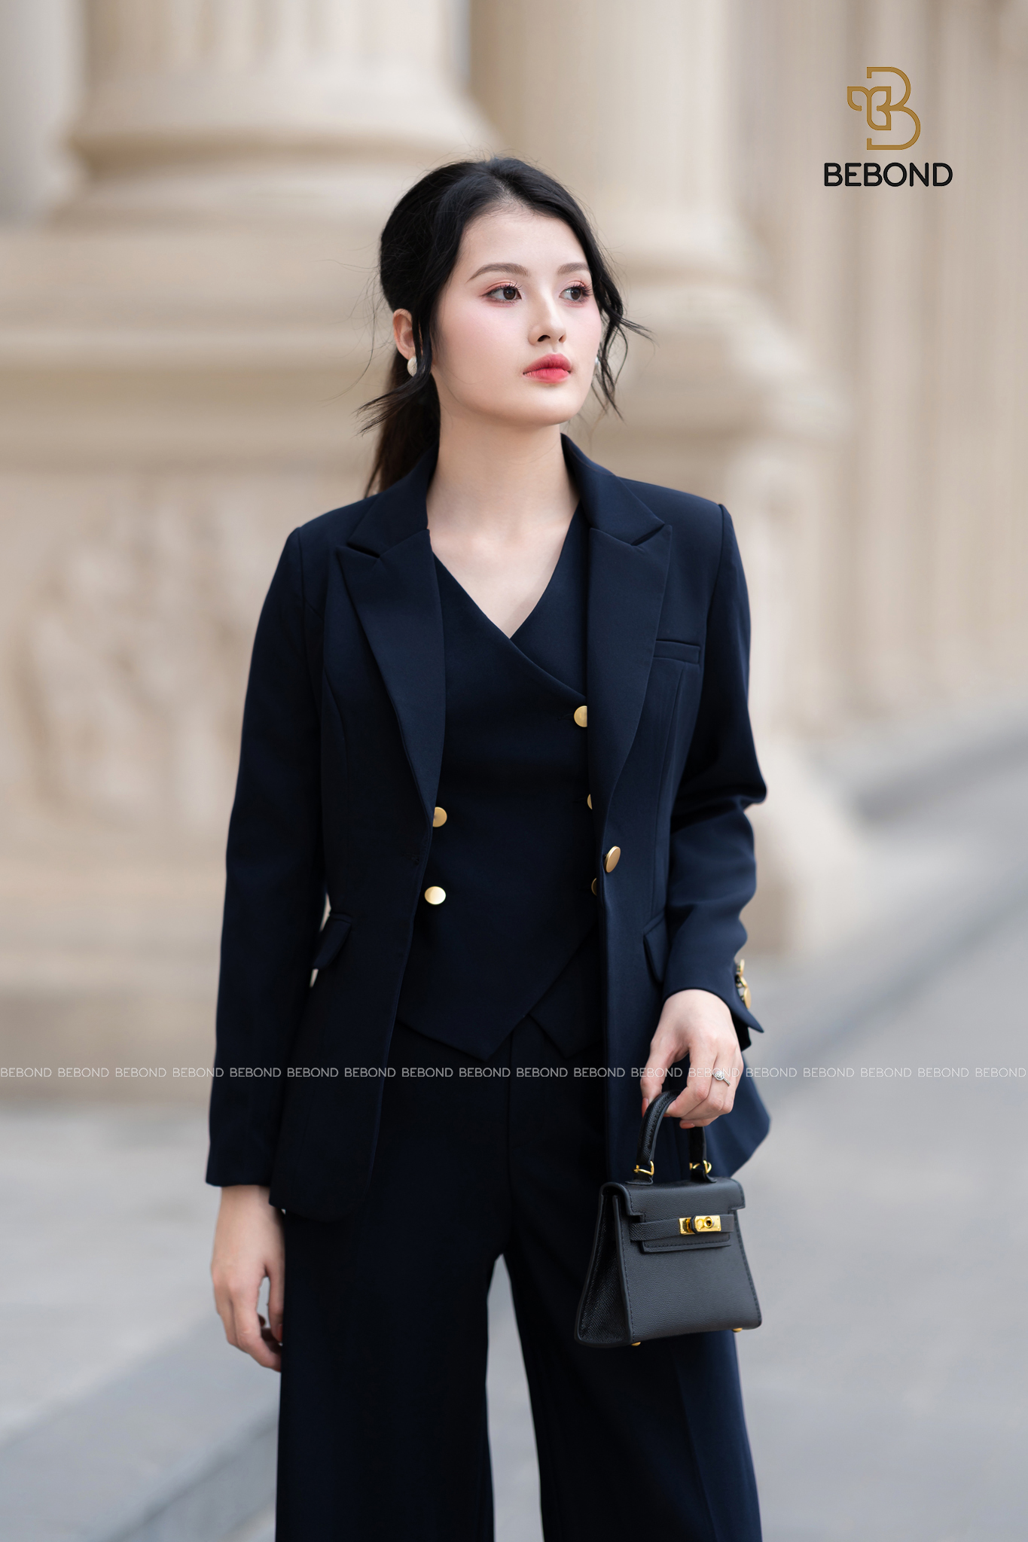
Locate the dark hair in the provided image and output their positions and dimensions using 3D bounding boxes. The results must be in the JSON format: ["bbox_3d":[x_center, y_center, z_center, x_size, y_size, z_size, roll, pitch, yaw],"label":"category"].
[{"bbox_3d":[-0.012,-0.365,3.040,0.210,0.295,0.230,-1,3,-27],"label":"dark hair"}]

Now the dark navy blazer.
[{"bbox_3d":[-0.022,0.050,3.140,0.475,0.660,0.280,0,3,-4],"label":"dark navy blazer"}]

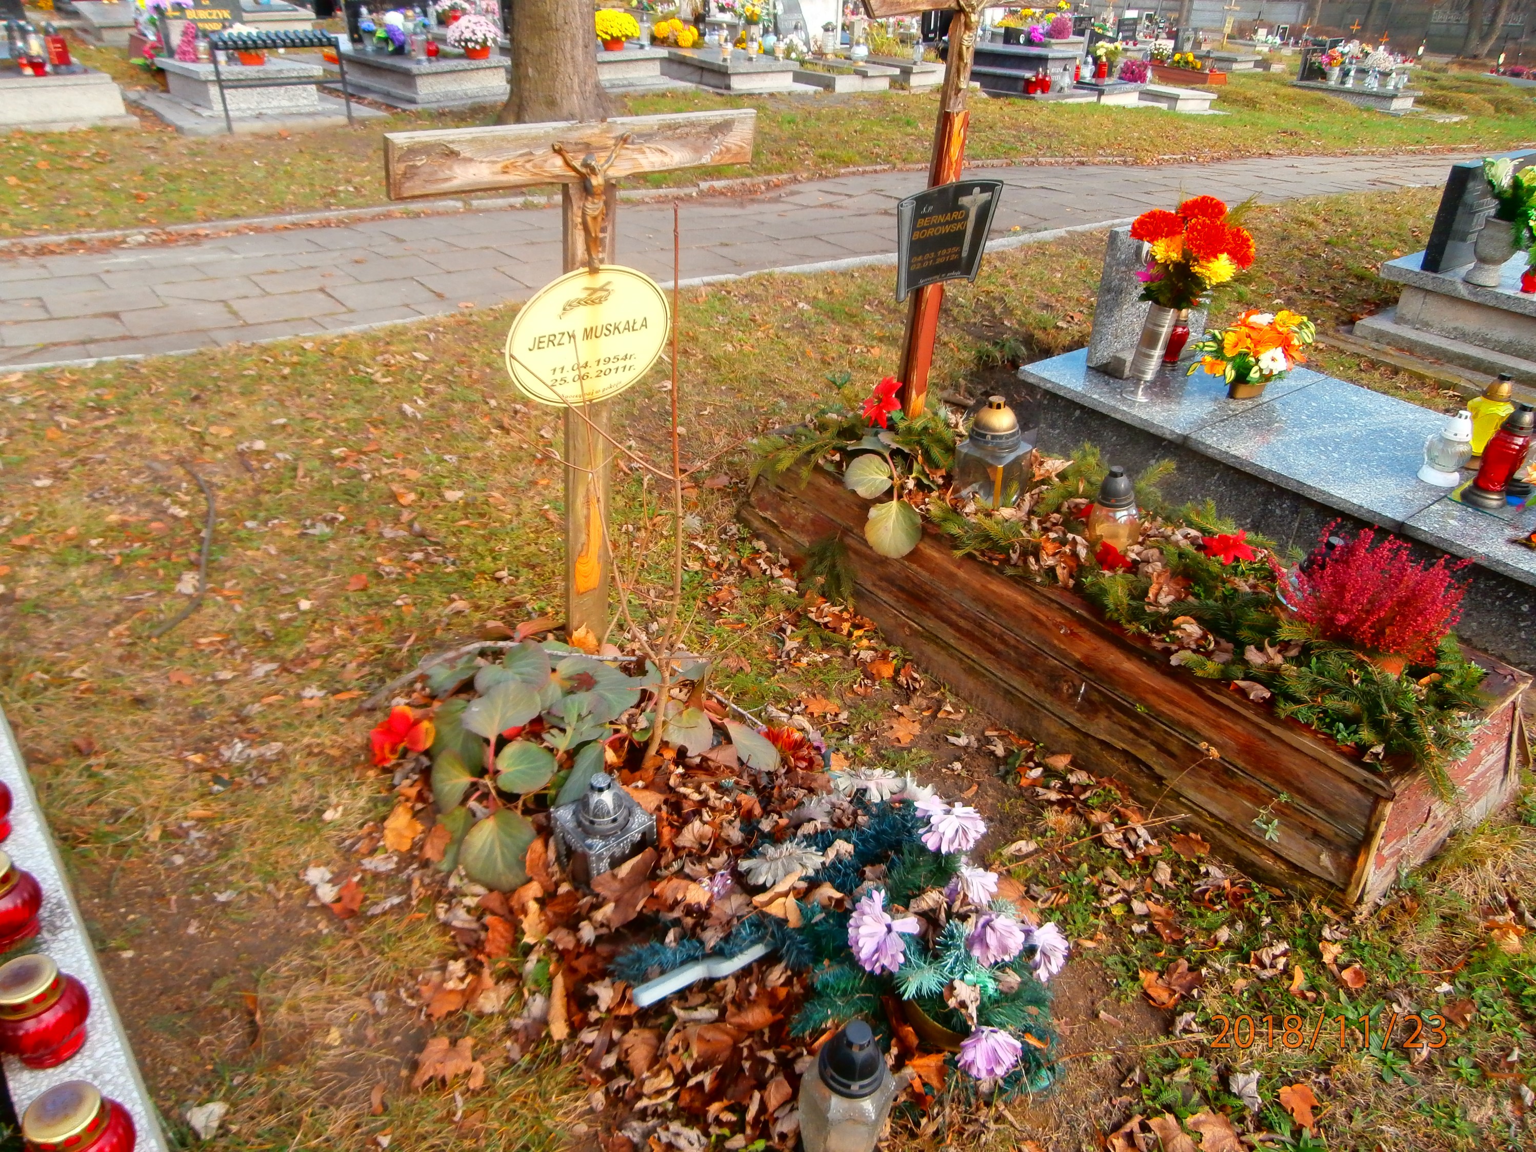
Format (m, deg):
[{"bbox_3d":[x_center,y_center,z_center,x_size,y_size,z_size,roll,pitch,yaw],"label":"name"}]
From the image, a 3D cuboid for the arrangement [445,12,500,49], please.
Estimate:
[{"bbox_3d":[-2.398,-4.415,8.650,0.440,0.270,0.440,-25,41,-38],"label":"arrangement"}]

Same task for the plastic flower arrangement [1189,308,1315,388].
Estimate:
[{"bbox_3d":[1.527,-0.705,3.325,0.390,0.250,0.330,-21,39,-34],"label":"plastic flower arrangement"}]

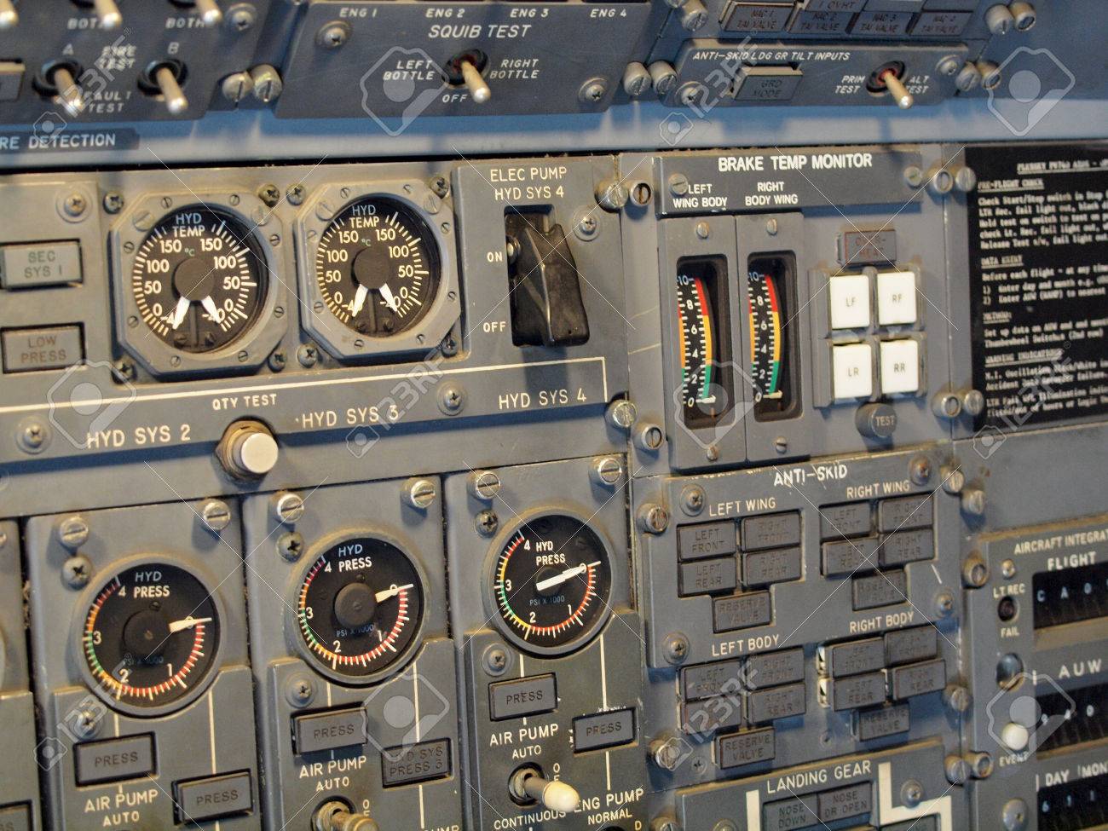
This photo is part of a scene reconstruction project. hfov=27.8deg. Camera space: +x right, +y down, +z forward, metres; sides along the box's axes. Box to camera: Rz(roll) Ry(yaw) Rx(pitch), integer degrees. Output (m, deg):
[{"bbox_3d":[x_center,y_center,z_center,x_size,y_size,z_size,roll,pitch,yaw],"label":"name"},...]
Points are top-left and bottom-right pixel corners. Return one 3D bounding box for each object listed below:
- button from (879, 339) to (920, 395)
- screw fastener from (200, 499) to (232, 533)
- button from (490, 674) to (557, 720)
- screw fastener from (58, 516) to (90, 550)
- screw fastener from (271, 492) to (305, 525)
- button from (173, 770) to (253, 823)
[{"bbox_3d":[0.130,-0.019,0.859,0.017,0.019,0.009,-5,5,-27],"label":"button"},{"bbox_3d":[-0.108,0.032,0.715,0.009,0.010,0.006,-5,5,-30],"label":"screw fastener"},{"bbox_3d":[-0.012,0.100,0.795,0.025,0.013,0.005,-5,5,-27],"label":"button"},{"bbox_3d":[-0.155,0.037,0.719,0.009,0.009,0.007,-5,5,-27],"label":"screw fastener"},{"bbox_3d":[-0.086,0.030,0.728,0.010,0.010,0.006,-5,5,-30],"label":"screw fastener"},{"bbox_3d":[-0.110,0.122,0.717,0.025,0.012,0.008,-5,5,-30],"label":"button"}]

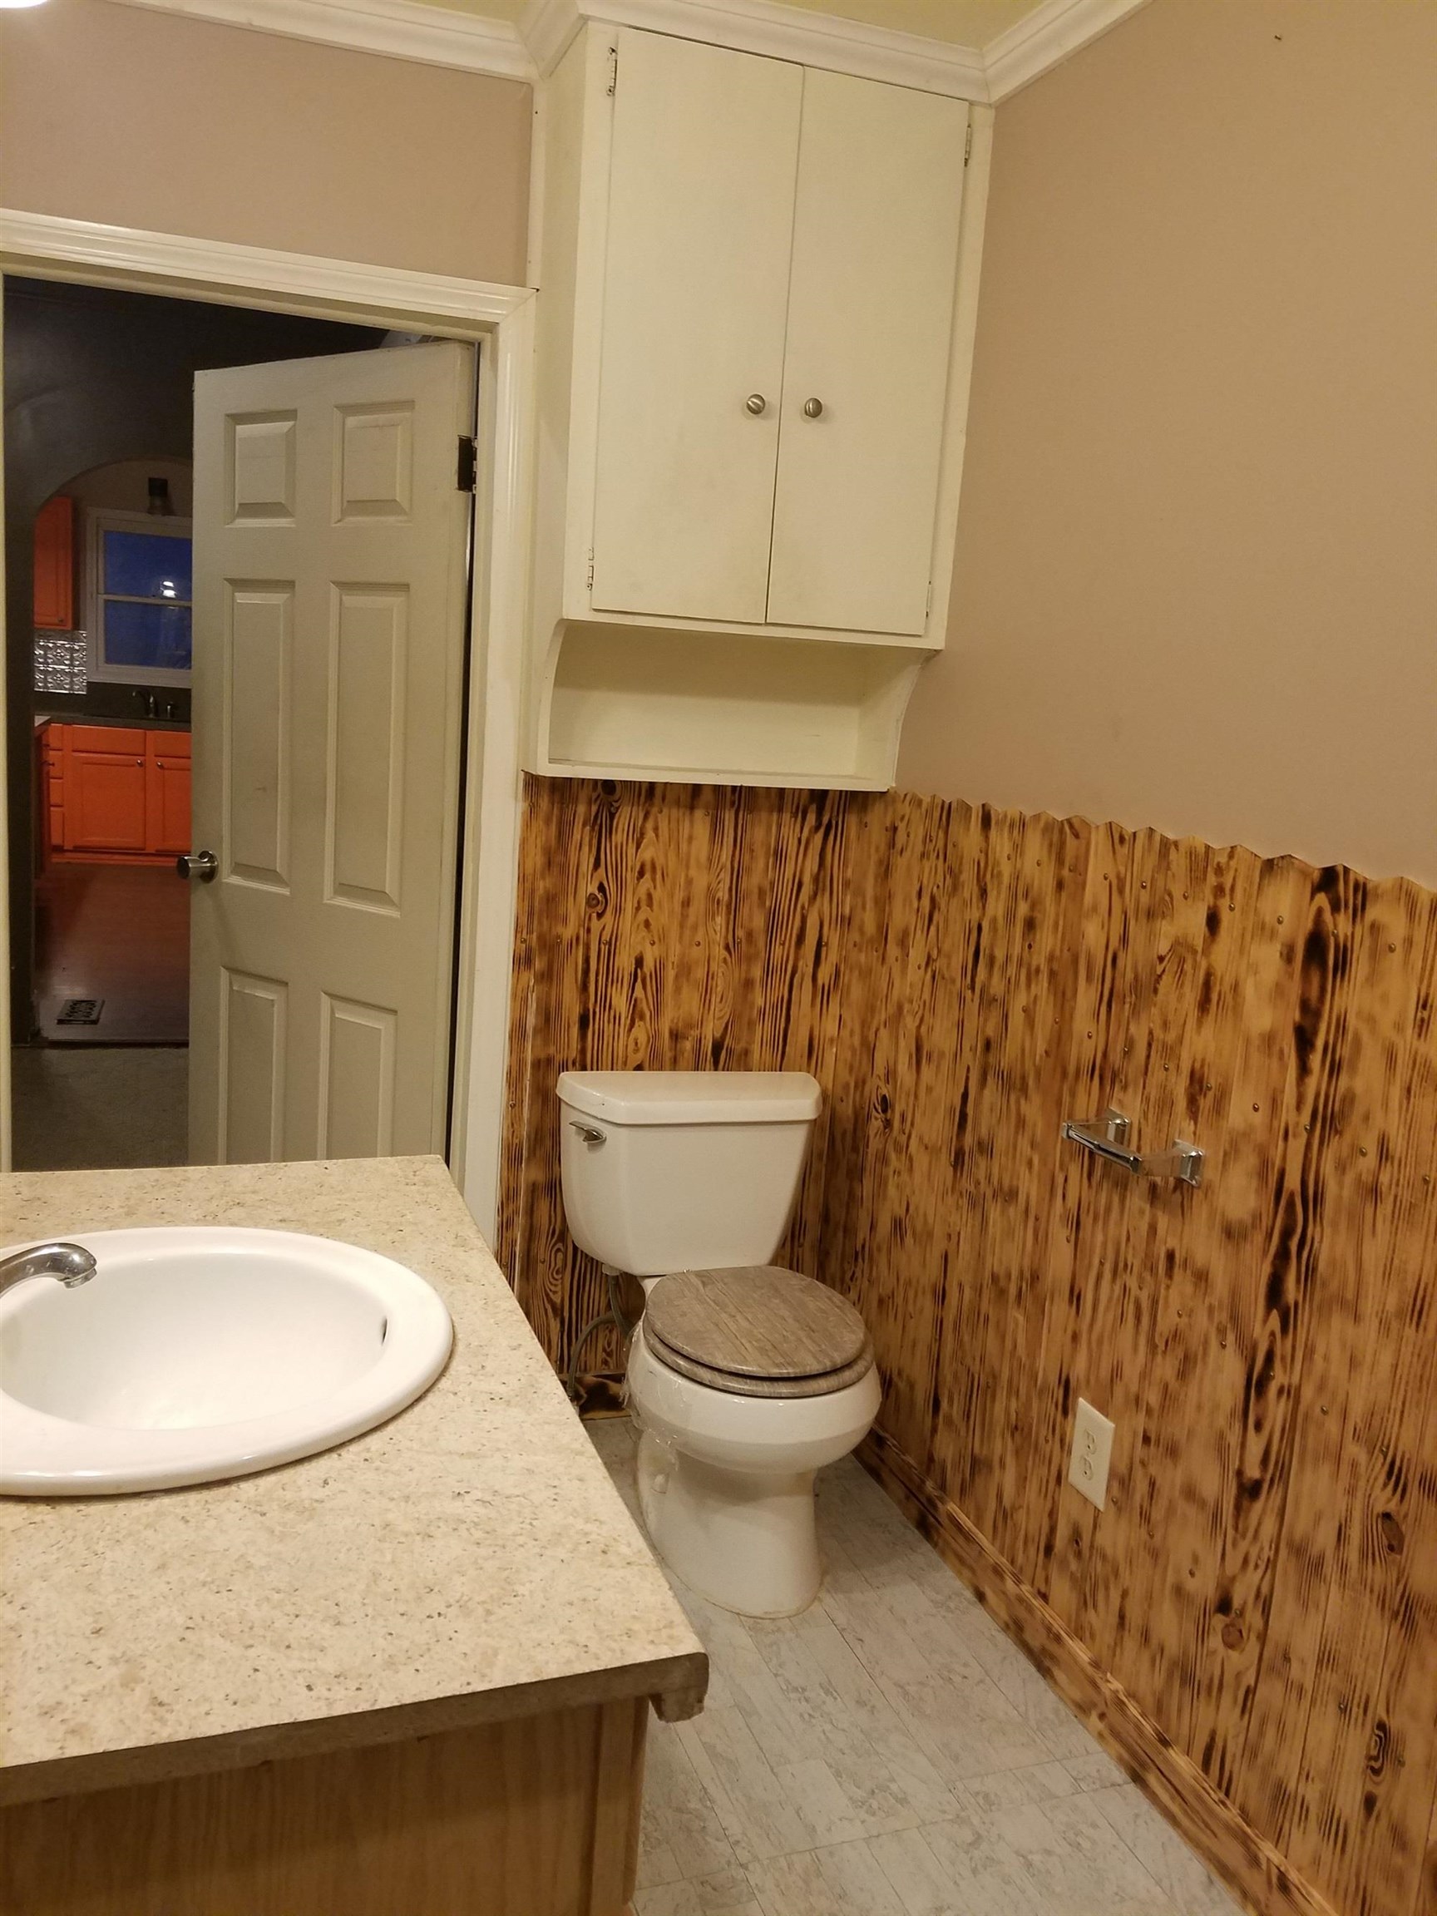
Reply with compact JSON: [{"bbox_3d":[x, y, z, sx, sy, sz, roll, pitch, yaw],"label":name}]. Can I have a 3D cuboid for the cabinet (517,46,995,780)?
[{"bbox_3d":[0.049,-0.850,2.431,0.673,1.110,0.258,0,12,-20],"label":"cabinet"}]

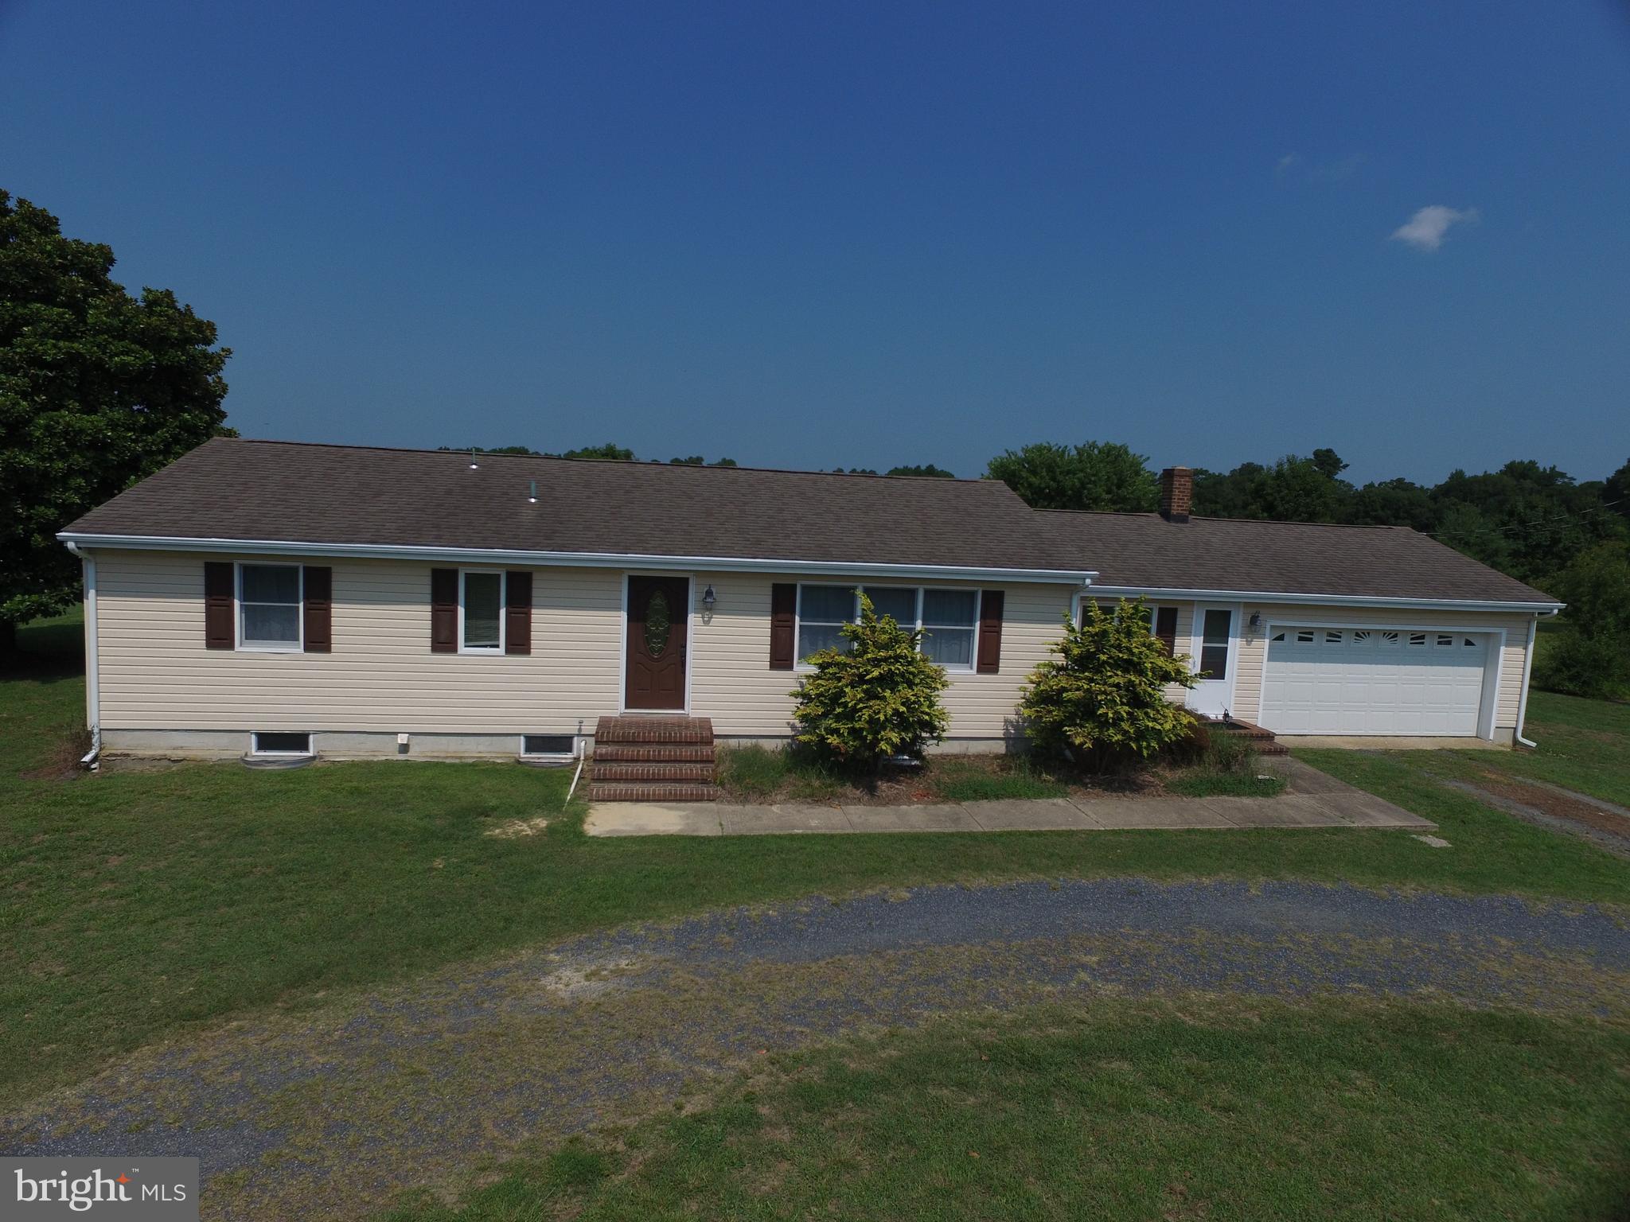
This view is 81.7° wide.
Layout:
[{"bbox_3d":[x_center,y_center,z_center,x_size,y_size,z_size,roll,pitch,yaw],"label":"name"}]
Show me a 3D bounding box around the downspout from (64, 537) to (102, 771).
[{"bbox_3d":[-9.963,0.589,12.842,0.106,3.107,0.425,2,6,-9],"label":"downspout"}]

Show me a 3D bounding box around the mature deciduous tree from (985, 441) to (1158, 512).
[{"bbox_3d":[9.244,-2.609,34.271,6.780,7.033,6.578,2,6,-9],"label":"mature deciduous tree"}]

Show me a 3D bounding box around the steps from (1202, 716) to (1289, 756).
[{"bbox_3d":[7.279,2.217,16.604,1.405,0.346,1.387,2,6,-9],"label":"steps"}]

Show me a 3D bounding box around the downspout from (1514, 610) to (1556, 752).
[{"bbox_3d":[13.821,1.287,18.011,0.117,2.637,0.407,2,6,-9],"label":"downspout"}]

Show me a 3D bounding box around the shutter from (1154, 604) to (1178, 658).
[{"bbox_3d":[6.319,0.567,16.948,0.372,1.242,0.051,2,6,-9],"label":"shutter"}]

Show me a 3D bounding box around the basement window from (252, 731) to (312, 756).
[{"bbox_3d":[-7.637,1.892,13.530,0.800,0.359,0.100,2,5,-8],"label":"basement window"}]

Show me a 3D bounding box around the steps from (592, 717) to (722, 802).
[{"bbox_3d":[-2.298,2.084,13.489,1.680,0.724,1.822,2,6,-9],"label":"steps"}]

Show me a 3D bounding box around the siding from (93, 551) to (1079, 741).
[{"bbox_3d":[-2.877,0.624,14.191,14.573,2.530,0.182,2,6,-9],"label":"siding"}]

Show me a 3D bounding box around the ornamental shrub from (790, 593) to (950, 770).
[{"bbox_3d":[0.825,1.138,13.890,2.226,2.732,2.075,2,6,-9],"label":"ornamental shrub"}]

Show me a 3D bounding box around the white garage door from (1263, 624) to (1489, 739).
[{"bbox_3d":[10.682,1.325,17.887,5.050,2.168,0.356,2,6,-9],"label":"white garage door"}]

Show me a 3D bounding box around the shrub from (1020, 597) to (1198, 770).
[{"bbox_3d":[4.562,1.204,14.554,2.530,2.813,2.328,2,6,-9],"label":"shrub"}]

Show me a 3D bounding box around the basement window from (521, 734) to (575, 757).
[{"bbox_3d":[-3.991,2.041,14.169,0.815,0.334,0.121,2,6,-9],"label":"basement window"}]

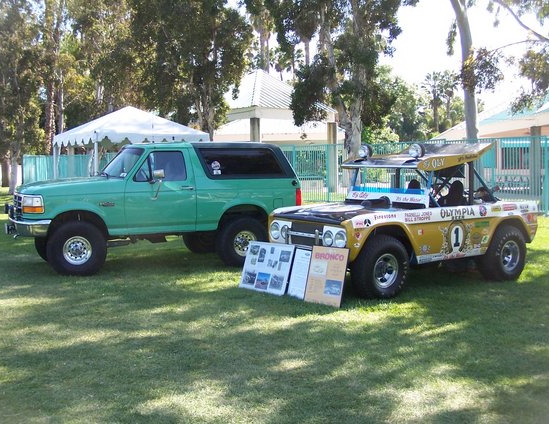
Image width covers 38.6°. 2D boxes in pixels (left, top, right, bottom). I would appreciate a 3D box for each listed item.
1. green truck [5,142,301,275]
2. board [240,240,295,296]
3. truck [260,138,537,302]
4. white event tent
[{"bbox_3d":[-2.036,-0.131,13.172,4.700,2.020,2.060,-2,4,-24],"label":"green truck"},{"bbox_3d":[-0.096,0.743,10.315,0.030,0.659,0.860,21,-12,-42],"label":"board"},{"bbox_3d":[1.867,0.011,11.081,3.720,1.970,1.860,-3,4,-34],"label":"truck"},{"bbox_3d":[-3.783,-1.175,20.623,3.050,3.184,3.050,-3,4,-33],"label":"white event tent"}]

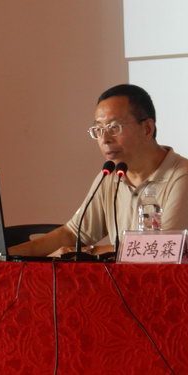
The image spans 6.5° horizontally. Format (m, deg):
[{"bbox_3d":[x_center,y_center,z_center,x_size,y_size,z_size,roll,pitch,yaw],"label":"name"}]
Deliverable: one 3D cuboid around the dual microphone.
[{"bbox_3d":[0.008,0.067,4.760,0.195,0.290,0.180,-1,-2,14],"label":"dual microphone"}]

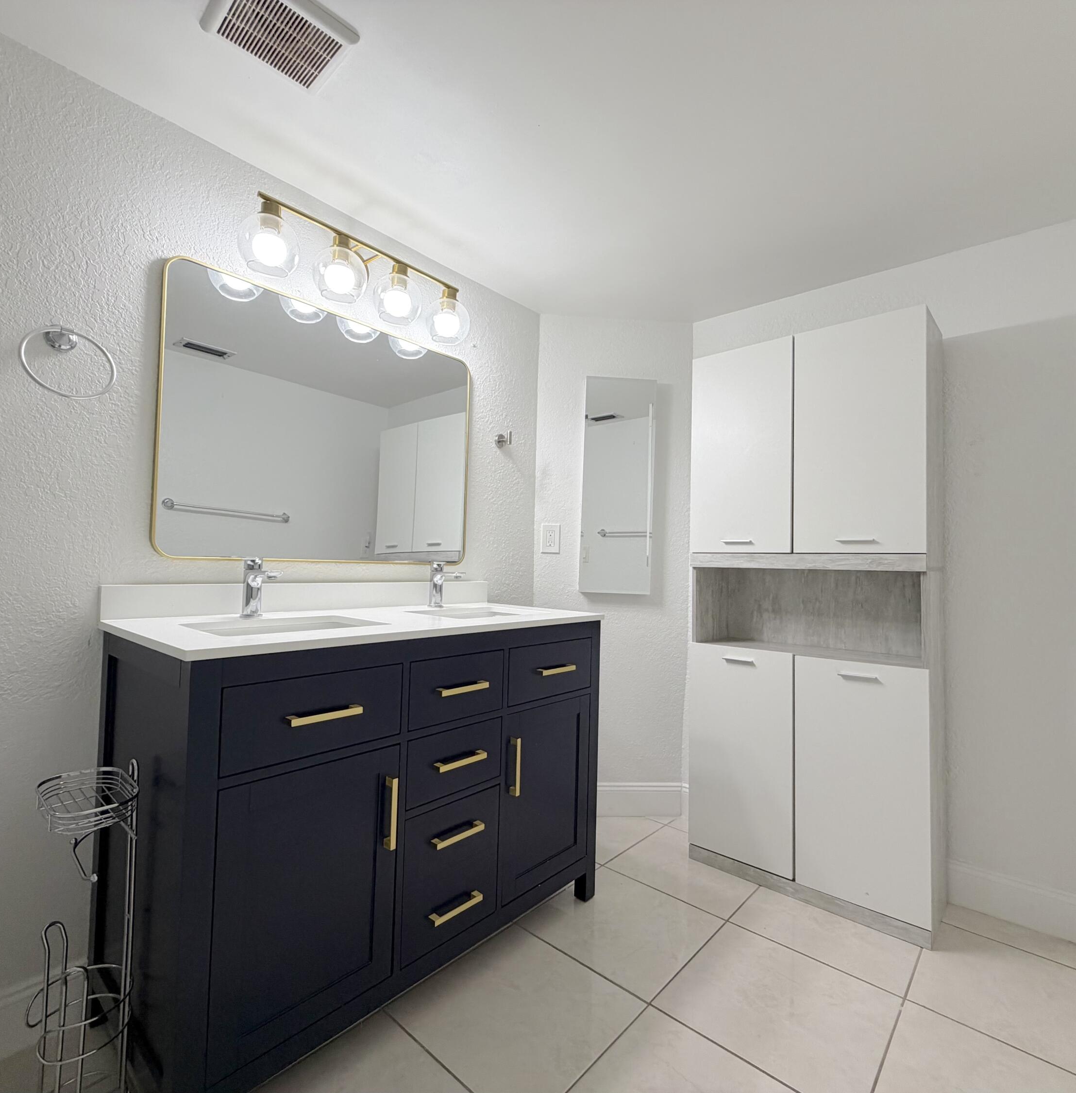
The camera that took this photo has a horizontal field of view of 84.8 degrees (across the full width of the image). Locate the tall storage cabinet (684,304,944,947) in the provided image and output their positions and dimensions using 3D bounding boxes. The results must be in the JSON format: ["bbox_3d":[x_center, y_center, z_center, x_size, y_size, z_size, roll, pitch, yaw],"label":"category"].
[{"bbox_3d":[0.937,0.220,2.029,0.733,1.822,0.322,-1,-3,42],"label":"tall storage cabinet"}]

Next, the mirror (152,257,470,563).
[{"bbox_3d":[-0.600,-0.332,1.827,0.028,0.763,1.010,-1,-3,41],"label":"mirror"}]

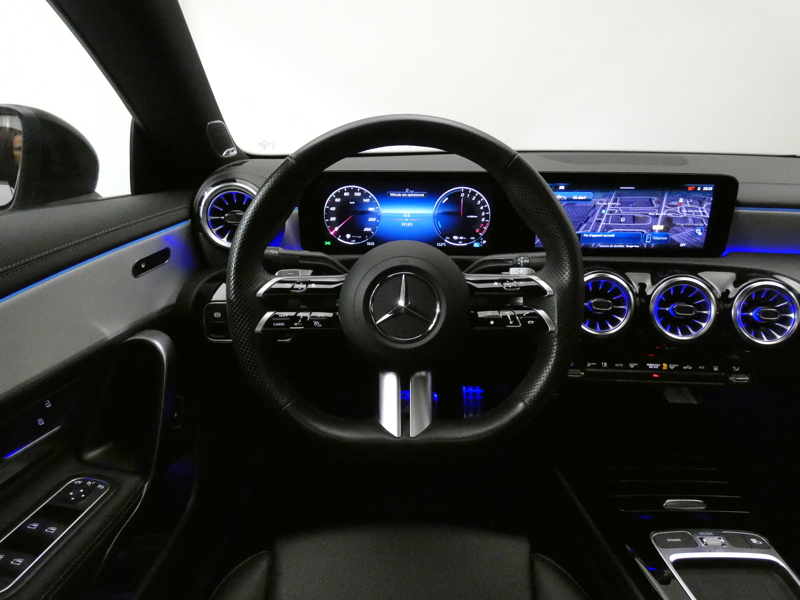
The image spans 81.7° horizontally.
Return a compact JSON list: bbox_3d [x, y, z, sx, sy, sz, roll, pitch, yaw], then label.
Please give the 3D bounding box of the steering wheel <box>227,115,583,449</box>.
[{"bbox_3d":[0.004,-0.026,0.499,0.372,0.352,0.100,0,-11,2],"label":"steering wheel"}]

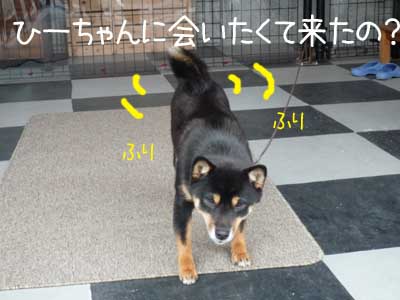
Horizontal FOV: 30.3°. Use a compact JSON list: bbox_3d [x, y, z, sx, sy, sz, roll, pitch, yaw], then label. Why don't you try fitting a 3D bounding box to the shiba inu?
[{"bbox_3d":[0.024,0.003,1.766,0.208,0.425,0.605,-3,15,-5],"label":"shiba inu"}]

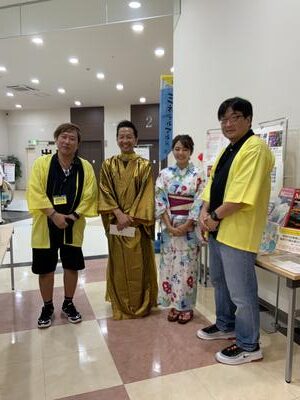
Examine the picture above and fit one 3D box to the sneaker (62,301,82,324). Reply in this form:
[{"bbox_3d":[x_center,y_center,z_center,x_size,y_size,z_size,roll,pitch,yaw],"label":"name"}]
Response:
[{"bbox_3d":[-0.679,0.962,2.918,0.110,0.120,0.285,-3,7,-30],"label":"sneaker"}]

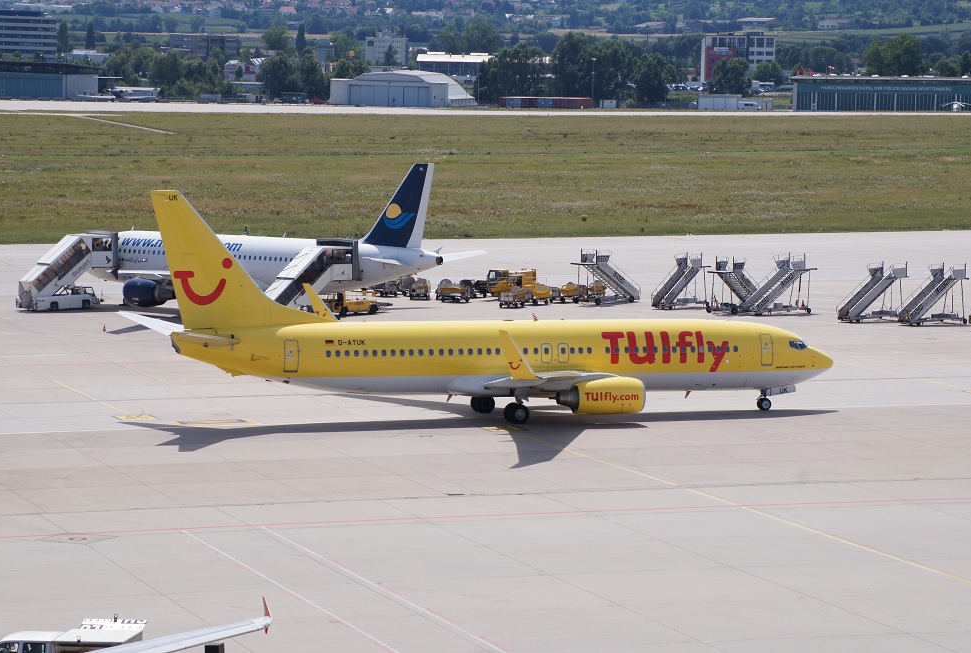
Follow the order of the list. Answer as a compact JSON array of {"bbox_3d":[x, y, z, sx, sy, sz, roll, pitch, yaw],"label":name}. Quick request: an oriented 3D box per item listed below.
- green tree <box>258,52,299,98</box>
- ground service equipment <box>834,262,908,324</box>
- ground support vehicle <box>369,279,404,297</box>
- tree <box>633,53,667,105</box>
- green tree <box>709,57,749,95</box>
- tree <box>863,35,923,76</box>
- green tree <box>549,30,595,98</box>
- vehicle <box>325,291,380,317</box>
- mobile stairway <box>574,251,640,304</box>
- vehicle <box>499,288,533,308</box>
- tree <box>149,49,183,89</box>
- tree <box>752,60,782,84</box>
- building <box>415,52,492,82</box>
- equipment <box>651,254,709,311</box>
[{"bbox_3d":[-60.720,-73.190,960.000,11.800,14.300,11.800,0,5,0],"label":"green tree"},{"bbox_3d":[29.350,-2.700,248.140,5.600,4.500,2.000,-3,6,-38],"label":"ground service equipment"},{"bbox_3d":[-8.240,-3.260,272.320,2.600,1.500,1.500,-4,6,-40],"label":"ground support vehicle"},{"bbox_3d":[50.361,-75.925,1005.000,10.440,16.430,10.000,1,5,0],"label":"tree"},{"bbox_3d":[72.020,-74.100,970.000,11.900,12.300,11.900,0,5,0],"label":"green tree"},{"bbox_3d":[133.720,-87.290,1070.000,19.500,16.800,19.000,0,5,0],"label":"tree"},{"bbox_3d":[27.380,-81.826,1030.000,13.850,22.660,13.000,1,5,0],"label":"green tree"},{"bbox_3d":[-10.310,-1.850,251.730,3.900,1.900,1.900,-3,5,-32],"label":"vehicle"},{"bbox_3d":[9.750,-4.030,264.600,5.500,4.400,2.100,-4,6,-41],"label":"mobile stairway"},{"bbox_3d":[2.390,-2.250,260.070,2.500,1.500,1.400,-4,6,-43],"label":"vehicle"},{"bbox_3d":[-101.687,-81.190,1040.000,10.800,14.300,10.500,1,5,0],"label":"tree"},{"bbox_3d":[97.366,-87.526,1130.000,10.360,8.630,10.000,1,5,0],"label":"tree"},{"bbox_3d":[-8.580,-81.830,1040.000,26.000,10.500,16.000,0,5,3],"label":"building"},{"bbox_3d":[15.442,-3.627,257.608,5.000,4.150,1.800,-4,7,-45],"label":"equipment"}]

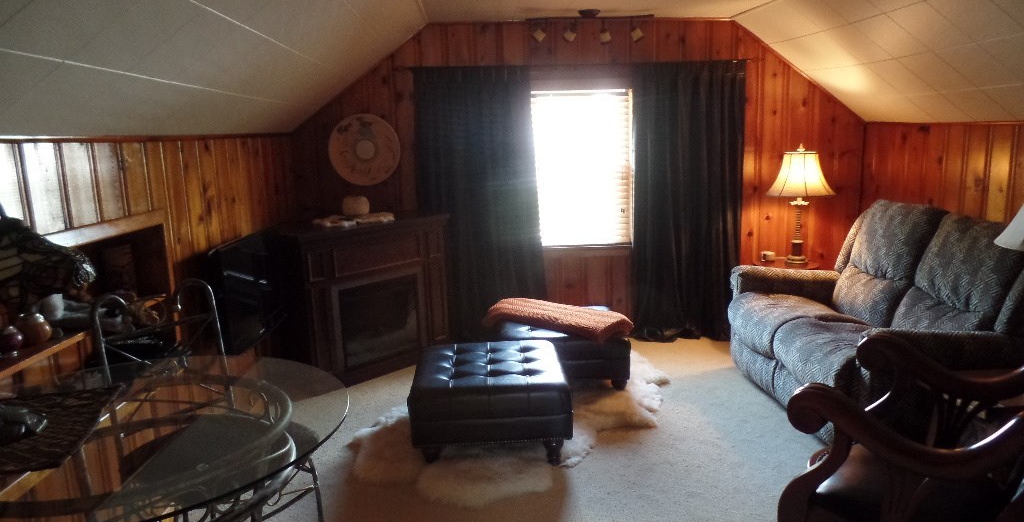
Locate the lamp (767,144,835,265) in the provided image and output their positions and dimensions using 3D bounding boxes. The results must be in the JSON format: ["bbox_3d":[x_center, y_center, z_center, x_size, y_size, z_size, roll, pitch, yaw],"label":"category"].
[{"bbox_3d":[1.897,-0.377,4.495,0.465,0.780,0.465,-2,11,-3],"label":"lamp"}]

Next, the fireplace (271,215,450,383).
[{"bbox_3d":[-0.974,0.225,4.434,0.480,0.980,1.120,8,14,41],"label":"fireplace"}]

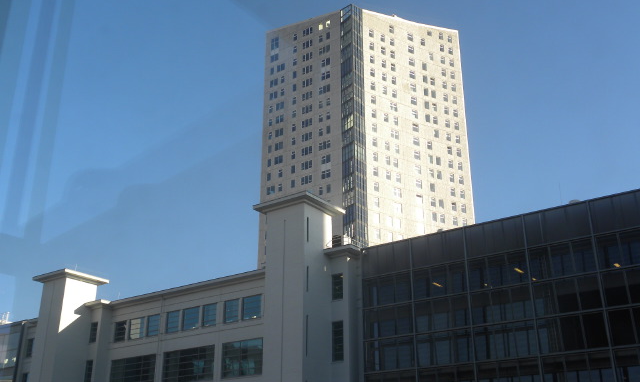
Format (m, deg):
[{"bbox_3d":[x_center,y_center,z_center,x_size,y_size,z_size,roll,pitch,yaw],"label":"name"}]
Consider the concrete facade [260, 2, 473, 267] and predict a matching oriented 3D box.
[{"bbox_3d":[9.390,11.740,144.910,36.000,102.500,22.000,14,-27,-28],"label":"concrete facade"}]

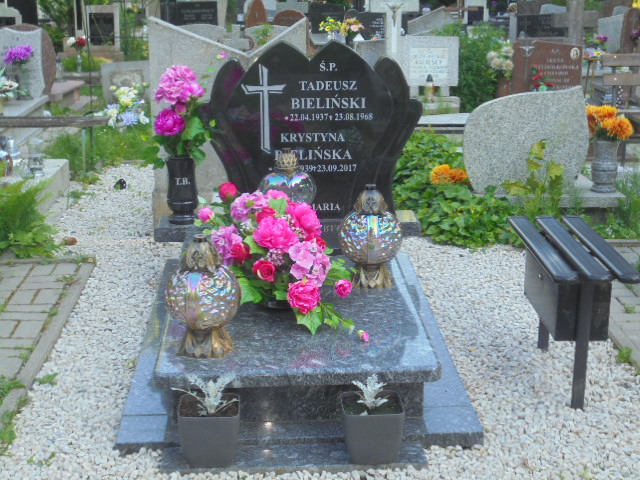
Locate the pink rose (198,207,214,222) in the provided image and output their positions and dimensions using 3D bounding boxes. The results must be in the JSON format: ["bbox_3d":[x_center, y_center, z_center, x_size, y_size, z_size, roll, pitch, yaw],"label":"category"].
[{"bbox_3d":[-0.386,-0.087,3.518,0.054,0.054,0.054,-1,18,-3],"label":"pink rose"}]

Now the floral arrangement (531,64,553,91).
[{"bbox_3d":[1.788,-1.279,8.300,0.184,0.262,0.180,0,18,0],"label":"floral arrangement"}]

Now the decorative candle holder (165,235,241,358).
[{"bbox_3d":[-0.342,0.154,3.048,0.220,0.347,0.220,-1,18,-3],"label":"decorative candle holder"}]

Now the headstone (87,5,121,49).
[{"bbox_3d":[-2.718,-2.678,13.000,0.427,0.557,0.120,0,18,0],"label":"headstone"}]

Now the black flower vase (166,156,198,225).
[{"bbox_3d":[-0.582,-0.208,4.319,0.130,0.273,0.130,-1,18,-3],"label":"black flower vase"}]

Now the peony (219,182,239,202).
[{"bbox_3d":[-0.312,-0.162,3.532,0.065,0.068,0.065,-1,18,-3],"label":"peony"}]

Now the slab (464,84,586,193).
[{"bbox_3d":[1.019,-0.490,5.104,0.631,0.521,0.090,0,18,0],"label":"slab"}]

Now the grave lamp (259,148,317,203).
[{"bbox_3d":[-0.126,-0.184,4.032,0.227,0.343,0.131,-1,18,-3],"label":"grave lamp"}]

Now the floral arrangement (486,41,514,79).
[{"bbox_3d":[1.501,-1.499,8.600,0.228,0.322,0.220,0,18,0],"label":"floral arrangement"}]

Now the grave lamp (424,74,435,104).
[{"bbox_3d":[0.846,-1.171,8.000,0.073,0.221,0.075,0,18,0],"label":"grave lamp"}]

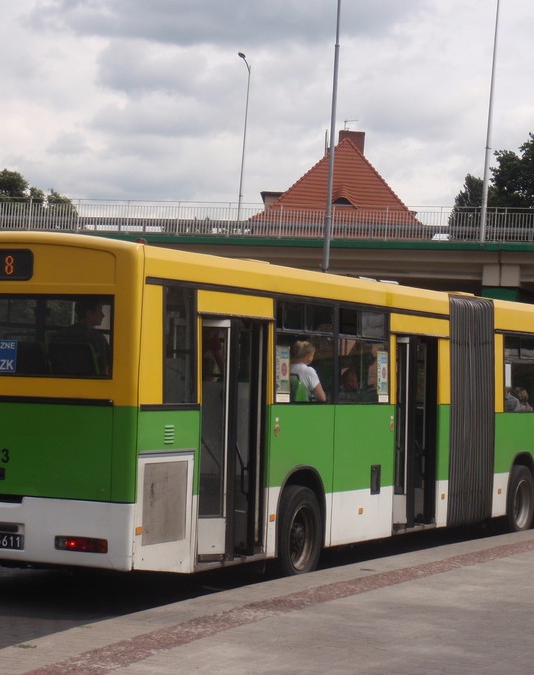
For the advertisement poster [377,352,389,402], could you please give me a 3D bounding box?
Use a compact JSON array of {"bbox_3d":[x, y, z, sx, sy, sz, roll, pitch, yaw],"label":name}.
[{"bbox_3d":[1.159,0.398,18.267,0.010,0.506,0.301,1,-1,26],"label":"advertisement poster"}]

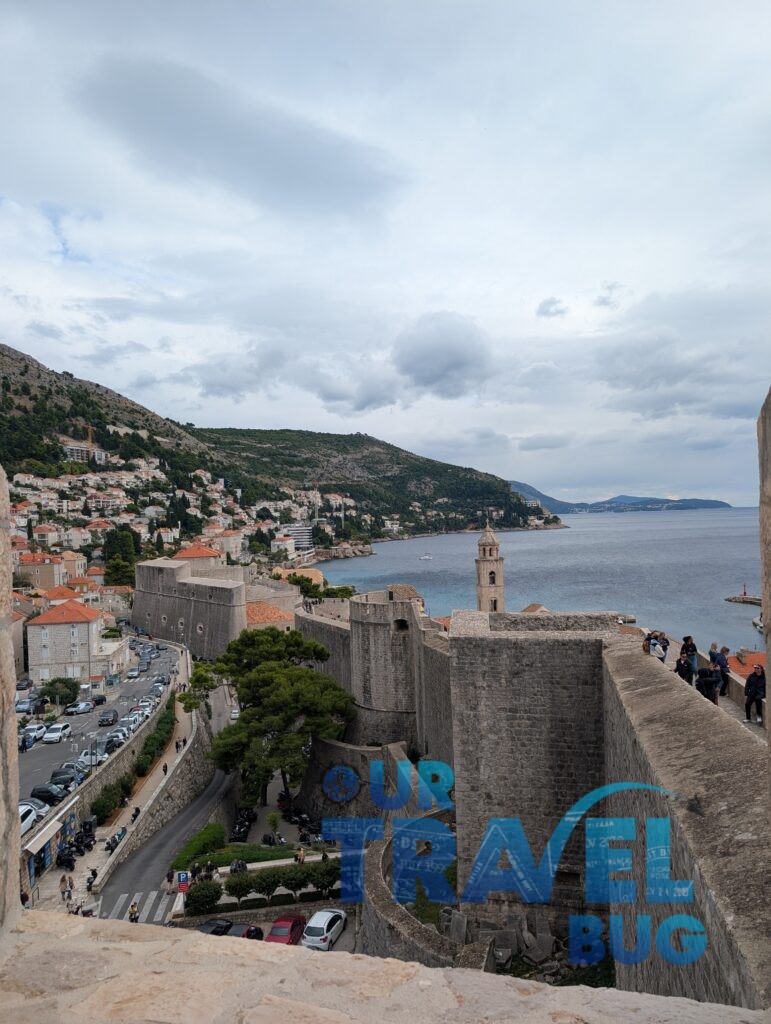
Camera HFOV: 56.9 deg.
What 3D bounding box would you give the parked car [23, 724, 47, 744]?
[{"bbox_3d":[-42.497,26.756,85.500,1.800,1.520,4.250,-1,0,-2],"label":"parked car"}]

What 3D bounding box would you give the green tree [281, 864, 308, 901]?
[{"bbox_3d":[-6.259,25.674,48.819,2.000,2.350,2.000,-2,0,0],"label":"green tree"}]

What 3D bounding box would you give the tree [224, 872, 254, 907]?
[{"bbox_3d":[-9.602,24.808,46.600,1.950,2.400,1.950,-1,0,0],"label":"tree"}]

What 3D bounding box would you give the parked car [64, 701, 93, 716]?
[{"bbox_3d":[-44.831,29.106,104.403,1.760,1.470,4.200,-2,0,33],"label":"parked car"}]

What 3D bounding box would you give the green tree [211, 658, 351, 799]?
[{"bbox_3d":[-11.432,24.647,78.200,14.600,14.800,13.500,-2,0,0],"label":"green tree"}]

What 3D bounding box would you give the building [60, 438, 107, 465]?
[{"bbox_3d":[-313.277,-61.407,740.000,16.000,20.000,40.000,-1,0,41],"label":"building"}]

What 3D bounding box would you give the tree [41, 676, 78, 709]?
[{"bbox_3d":[-46.238,25.712,101.000,5.000,4.600,4.900,-1,0,0],"label":"tree"}]

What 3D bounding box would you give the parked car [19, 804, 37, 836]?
[{"bbox_3d":[-29.450,24.870,56.200,1.800,1.550,4.250,-1,0,-3],"label":"parked car"}]

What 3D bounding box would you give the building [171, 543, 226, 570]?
[{"bbox_3d":[-70.500,18.000,266.000,16.000,14.000,17.000,-1,0,-10],"label":"building"}]

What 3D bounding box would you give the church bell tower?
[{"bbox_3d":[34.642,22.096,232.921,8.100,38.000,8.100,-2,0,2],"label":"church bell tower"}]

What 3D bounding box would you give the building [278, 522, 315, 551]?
[{"bbox_3d":[-104.585,29.712,845.000,38.000,33.000,25.000,-1,0,-27],"label":"building"}]

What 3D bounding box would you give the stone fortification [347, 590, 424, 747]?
[{"bbox_3d":[0.153,23.839,109.000,11.300,23.500,11.000,-1,0,6],"label":"stone fortification"}]

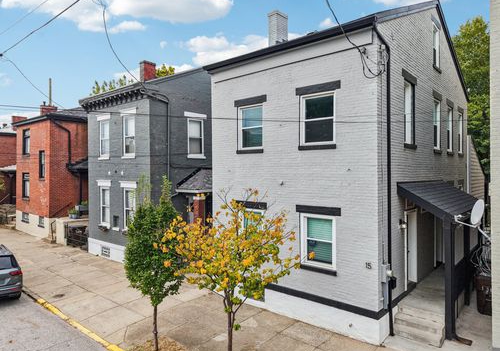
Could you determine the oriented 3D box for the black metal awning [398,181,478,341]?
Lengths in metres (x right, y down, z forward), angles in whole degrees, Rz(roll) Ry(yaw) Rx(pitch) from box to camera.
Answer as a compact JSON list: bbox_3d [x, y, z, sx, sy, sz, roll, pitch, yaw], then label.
[{"bbox_3d":[5.464,1.891,9.758,1.201,3.542,4.256,0,1,41],"label":"black metal awning"}]

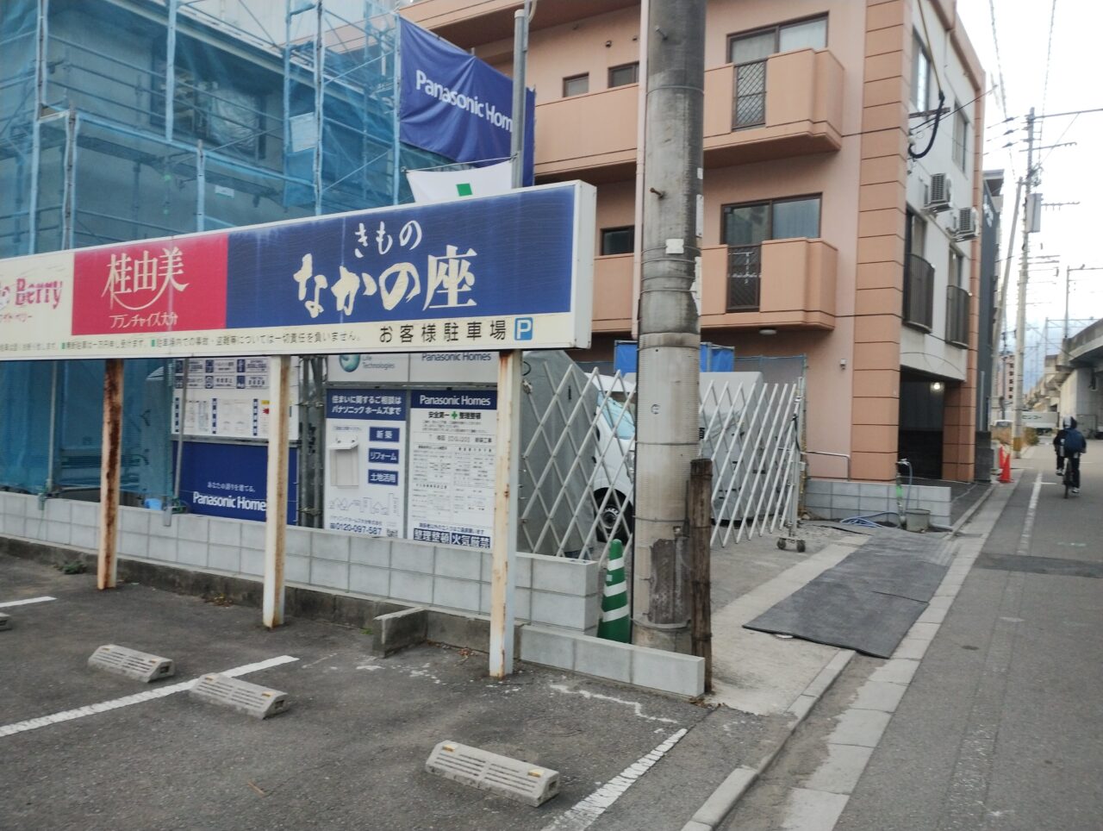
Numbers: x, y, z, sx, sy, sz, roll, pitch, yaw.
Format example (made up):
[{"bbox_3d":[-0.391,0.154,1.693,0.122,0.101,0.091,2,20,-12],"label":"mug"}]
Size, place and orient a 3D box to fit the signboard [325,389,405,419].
[{"bbox_3d":[-1.512,-0.088,7.300,0.870,0.245,0.030,1,0,30],"label":"signboard"}]

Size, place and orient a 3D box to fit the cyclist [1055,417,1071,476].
[{"bbox_3d":[10.501,0.750,18.300,0.550,1.550,1.200,1,0,29],"label":"cyclist"}]

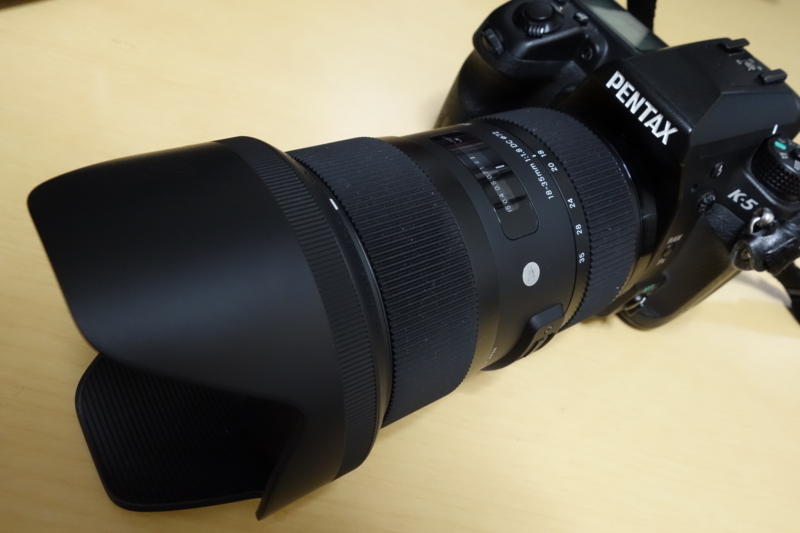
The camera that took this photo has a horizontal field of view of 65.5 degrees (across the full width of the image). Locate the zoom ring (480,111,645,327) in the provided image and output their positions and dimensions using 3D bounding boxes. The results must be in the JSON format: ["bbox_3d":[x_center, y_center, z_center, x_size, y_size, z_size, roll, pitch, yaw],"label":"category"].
[{"bbox_3d":[0.041,-0.014,0.214,0.023,0.076,0.076,-19,63,-35],"label":"zoom ring"}]

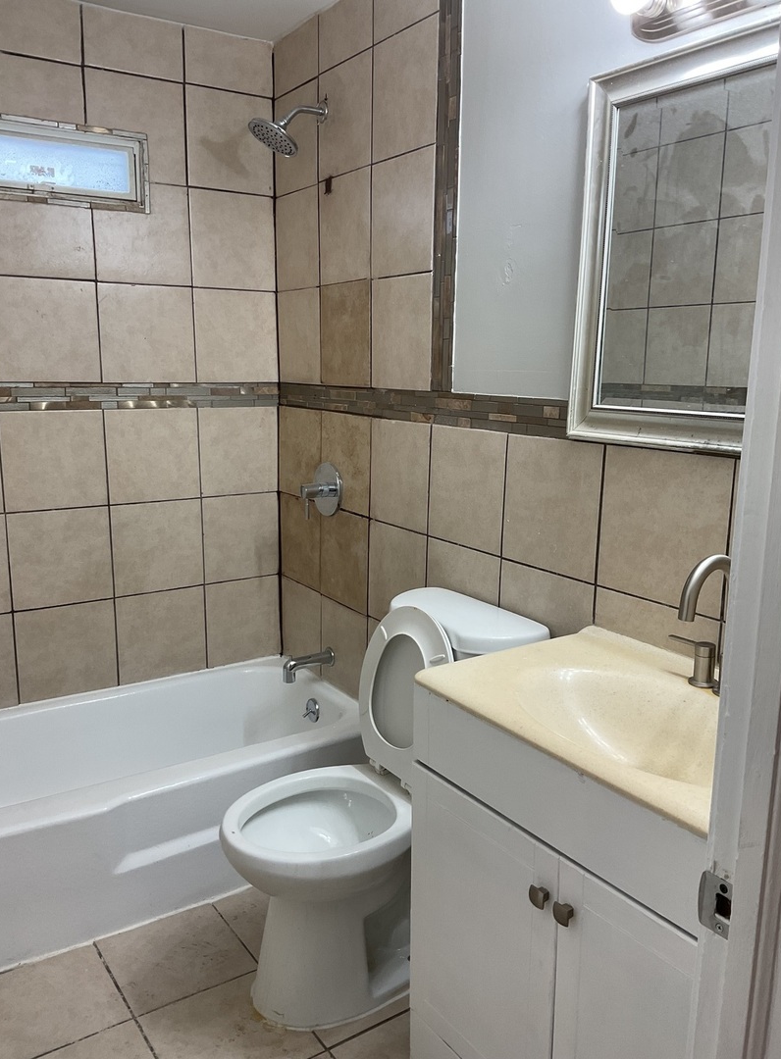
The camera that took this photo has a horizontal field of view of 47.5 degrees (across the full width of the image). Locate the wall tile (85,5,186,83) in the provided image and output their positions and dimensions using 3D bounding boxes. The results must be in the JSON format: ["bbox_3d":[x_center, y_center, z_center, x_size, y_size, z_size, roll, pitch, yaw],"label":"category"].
[{"bbox_3d":[-0.767,-1.455,2.672,0.304,0.162,0.012,-7,13,-32],"label":"wall tile"}]

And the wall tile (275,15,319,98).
[{"bbox_3d":[-0.295,-1.479,2.792,0.010,0.164,0.305,-7,13,-32],"label":"wall tile"}]

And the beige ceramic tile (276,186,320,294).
[{"bbox_3d":[-0.299,-0.938,2.876,0.010,0.304,0.307,-7,13,-32],"label":"beige ceramic tile"}]

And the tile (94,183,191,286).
[{"bbox_3d":[-0.771,-0.924,2.776,0.304,0.304,0.012,-7,13,-32],"label":"tile"}]

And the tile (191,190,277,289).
[{"bbox_3d":[-0.518,-0.956,2.944,0.293,0.306,0.010,-7,13,-32],"label":"tile"}]

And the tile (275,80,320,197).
[{"bbox_3d":[-0.295,-1.234,2.808,0.010,0.298,0.306,-7,13,-32],"label":"tile"}]

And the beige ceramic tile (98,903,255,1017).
[{"bbox_3d":[-0.524,1.054,2.191,0.301,0.010,0.305,-7,13,-32],"label":"beige ceramic tile"}]

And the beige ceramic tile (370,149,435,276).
[{"bbox_3d":[0.035,-0.839,2.379,0.012,0.304,0.300,-7,13,-32],"label":"beige ceramic tile"}]

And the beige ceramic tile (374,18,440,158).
[{"bbox_3d":[0.036,-1.132,2.304,0.010,0.298,0.299,-7,13,-32],"label":"beige ceramic tile"}]

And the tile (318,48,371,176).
[{"bbox_3d":[-0.130,-1.195,2.583,0.010,0.301,0.304,-7,13,-32],"label":"tile"}]

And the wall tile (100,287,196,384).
[{"bbox_3d":[-0.774,-0.624,2.834,0.304,0.300,0.012,-7,13,-32],"label":"wall tile"}]

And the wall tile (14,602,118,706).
[{"bbox_3d":[-1.044,0.390,2.869,0.307,0.302,0.010,-7,13,-32],"label":"wall tile"}]

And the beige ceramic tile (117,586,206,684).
[{"bbox_3d":[-0.779,0.355,3.014,0.304,0.299,0.010,-7,13,-32],"label":"beige ceramic tile"}]

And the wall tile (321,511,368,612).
[{"bbox_3d":[-0.140,0.091,2.805,0.010,0.300,0.301,-7,13,-32],"label":"wall tile"}]

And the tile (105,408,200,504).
[{"bbox_3d":[-0.779,-0.241,2.917,0.305,0.300,0.010,-7,13,-32],"label":"tile"}]

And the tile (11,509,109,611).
[{"bbox_3d":[-1.034,0.087,2.784,0.303,0.300,0.010,-7,13,-32],"label":"tile"}]

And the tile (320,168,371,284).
[{"bbox_3d":[-0.131,-0.890,2.631,0.012,0.304,0.304,-7,13,-32],"label":"tile"}]

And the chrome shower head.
[{"bbox_3d":[-0.297,-1.182,2.590,0.236,0.167,0.158,-7,13,-32],"label":"chrome shower head"}]

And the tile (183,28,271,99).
[{"bbox_3d":[-0.510,-1.480,2.822,0.293,0.163,0.010,-7,13,-32],"label":"tile"}]

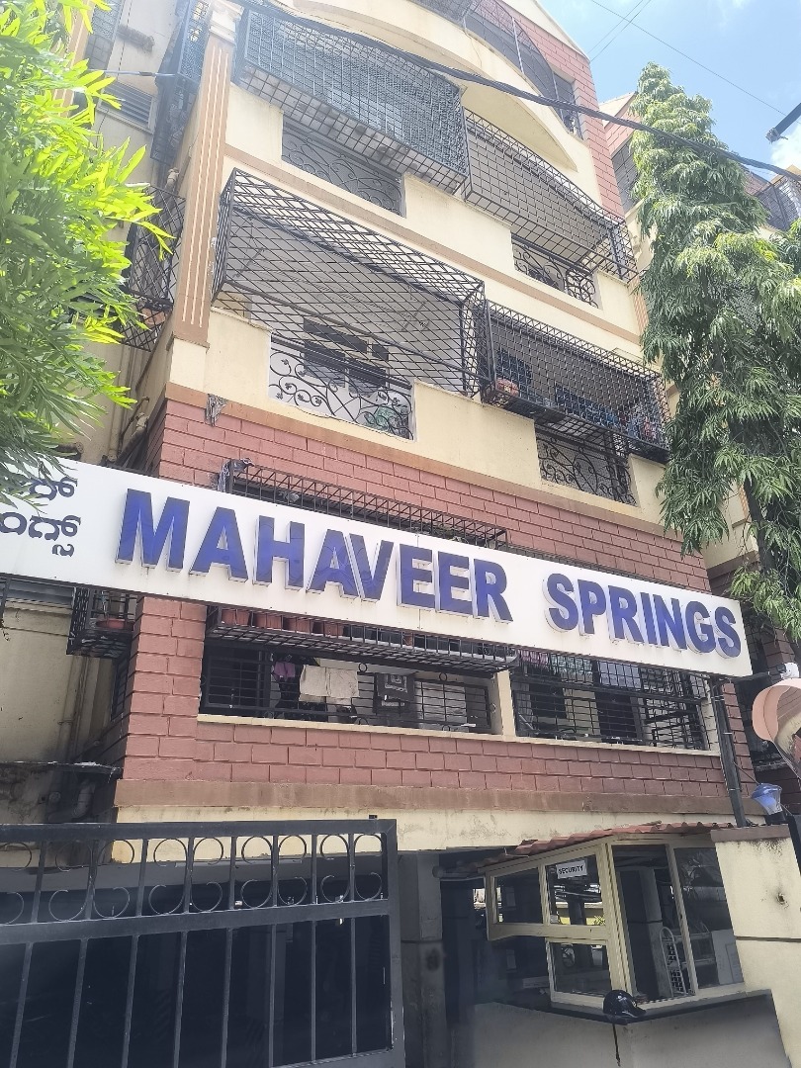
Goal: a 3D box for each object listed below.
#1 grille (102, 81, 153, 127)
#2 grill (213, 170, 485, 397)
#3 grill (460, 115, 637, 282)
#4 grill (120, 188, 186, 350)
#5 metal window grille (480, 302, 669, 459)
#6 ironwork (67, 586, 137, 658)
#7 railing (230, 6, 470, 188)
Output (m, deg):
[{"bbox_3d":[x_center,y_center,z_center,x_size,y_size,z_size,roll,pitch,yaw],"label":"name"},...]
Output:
[{"bbox_3d":[-3.378,-5.364,8.841,0.540,0.575,0.100,13,-28,-29],"label":"grille"},{"bbox_3d":[-0.406,-2.521,7.402,2.956,1.405,0.374,13,-28,-29],"label":"grill"},{"bbox_3d":[2.205,-4.915,10.356,3.083,1.652,0.250,13,-28,-29],"label":"grill"},{"bbox_3d":[-2.476,-2.624,7.016,0.380,1.362,0.770,13,-28,-29],"label":"grill"},{"bbox_3d":[2.246,-1.843,8.889,2.954,1.250,0.302,13,-28,-29],"label":"metal window grille"},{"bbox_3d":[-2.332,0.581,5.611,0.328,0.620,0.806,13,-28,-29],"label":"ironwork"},{"bbox_3d":[-0.517,-5.516,8.791,2.957,1.577,0.315,13,-28,-29],"label":"railing"}]

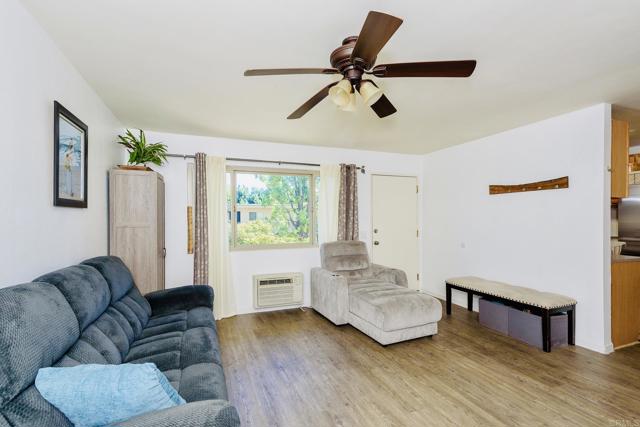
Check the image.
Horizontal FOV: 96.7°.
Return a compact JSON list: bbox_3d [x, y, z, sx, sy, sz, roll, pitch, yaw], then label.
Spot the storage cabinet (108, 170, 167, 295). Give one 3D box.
[{"bbox_3d":[-1.937,0.509,3.087,0.413,1.837,0.620,0,0,-24],"label":"storage cabinet"}]

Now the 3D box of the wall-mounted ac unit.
[{"bbox_3d":[-0.573,1.101,4.092,0.715,0.462,0.127,0,0,-21],"label":"wall-mounted ac unit"}]

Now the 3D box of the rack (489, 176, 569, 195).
[{"bbox_3d":[2.462,-0.324,3.444,0.042,0.141,0.893,0,0,-24],"label":"rack"}]

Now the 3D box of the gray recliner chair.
[{"bbox_3d":[0.720,0.901,3.804,1.149,1.008,1.523,0,0,-24],"label":"gray recliner chair"}]

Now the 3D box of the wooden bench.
[{"bbox_3d":[2.217,1.134,3.469,0.494,0.515,1.276,0,0,-24],"label":"wooden bench"}]

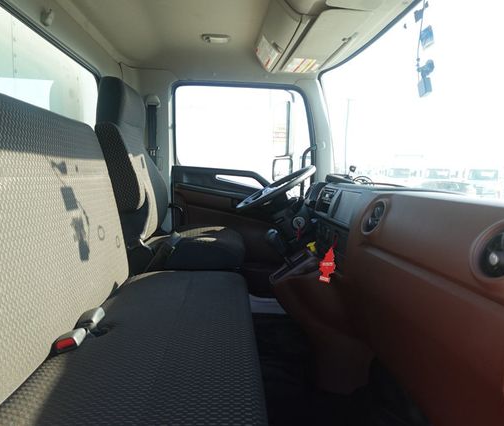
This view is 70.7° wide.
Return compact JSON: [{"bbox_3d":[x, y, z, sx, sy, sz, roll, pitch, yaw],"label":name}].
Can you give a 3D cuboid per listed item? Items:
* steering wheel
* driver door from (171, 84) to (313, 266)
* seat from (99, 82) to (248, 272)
[{"bbox_3d":[0.140,-0.108,1.827,0.455,0.100,0.455,-28,7,1],"label":"steering wheel"},{"bbox_3d":[-0.038,-0.133,2.301,0.950,1.340,0.150,0,7,-2],"label":"driver door"},{"bbox_3d":[-0.374,-0.137,1.804,0.690,1.040,0.530,0,7,-2],"label":"seat"}]

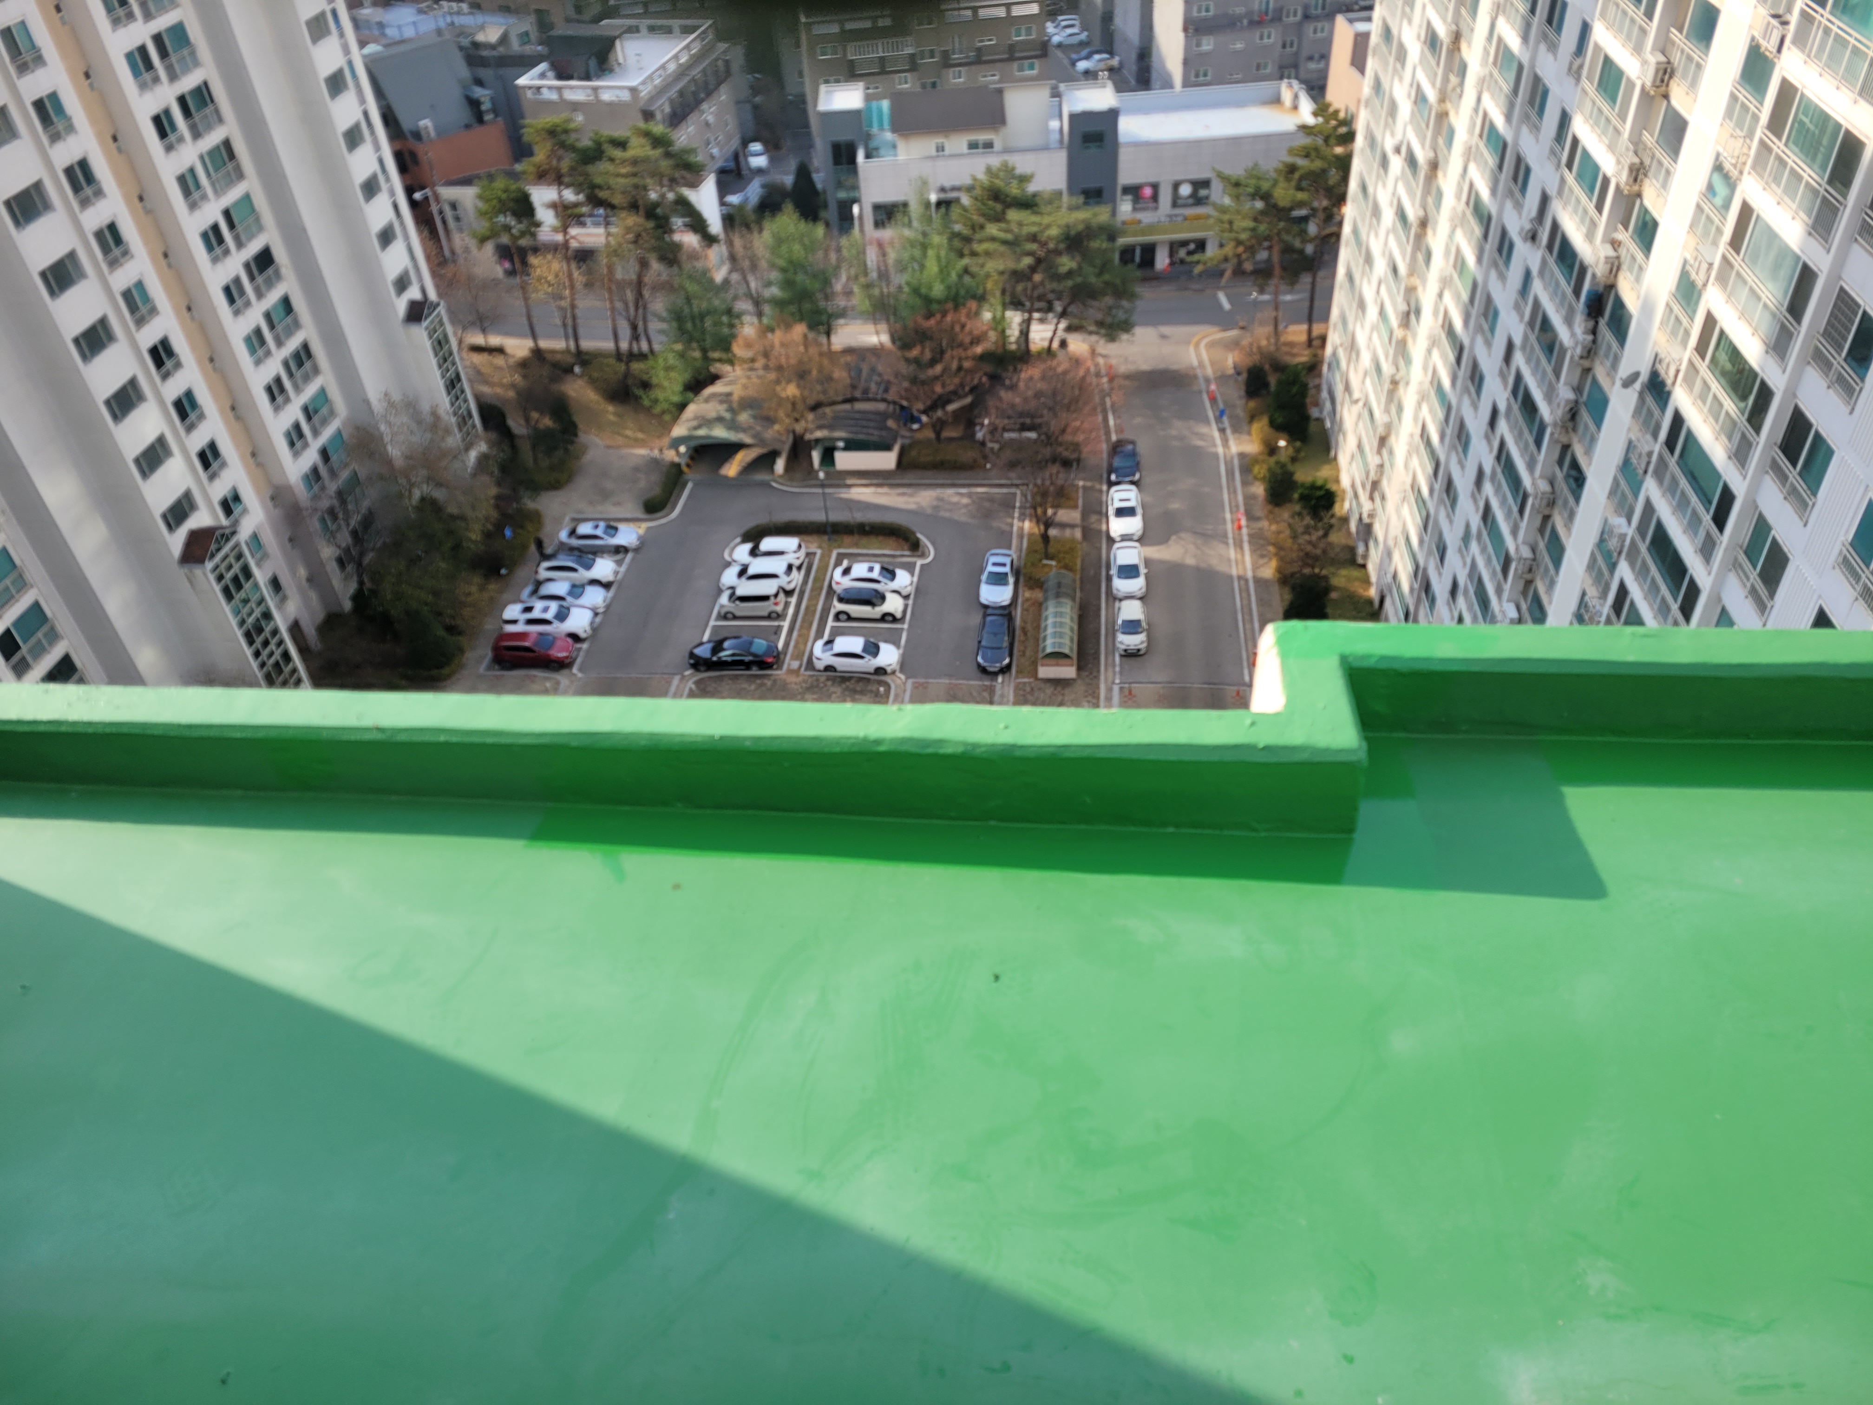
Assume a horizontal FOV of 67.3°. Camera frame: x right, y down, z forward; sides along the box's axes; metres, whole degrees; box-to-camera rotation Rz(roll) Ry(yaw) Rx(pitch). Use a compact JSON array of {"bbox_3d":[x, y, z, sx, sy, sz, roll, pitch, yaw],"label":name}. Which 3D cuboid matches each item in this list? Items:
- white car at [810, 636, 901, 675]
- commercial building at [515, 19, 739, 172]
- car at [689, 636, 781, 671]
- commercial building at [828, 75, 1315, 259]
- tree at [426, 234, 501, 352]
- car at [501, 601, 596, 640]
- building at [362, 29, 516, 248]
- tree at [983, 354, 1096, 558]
[{"bbox_3d":[-4.295,-2.560,74.393,4.650,1.450,1.830,1,41,6],"label":"white car"},{"bbox_3d":[-24.954,-48.479,119.644,11.600,13.300,16.500,6,42,12],"label":"commercial building"},{"bbox_3d":[-10.905,-2.756,75.642,4.870,1.470,1.850,1,41,7],"label":"car"},{"bbox_3d":[9.128,-41.523,109.376,35.200,12.300,11.500,-4,41,1],"label":"commercial building"},{"bbox_3d":[-34.467,-30.078,103.745,5.300,8.800,5.300,1,41,7],"label":"tree"},{"bbox_3d":[-21.751,-4.652,78.640,4.980,1.770,1.950,1,41,7],"label":"car"},{"bbox_3d":[-41.918,-47.405,120.186,8.700,13.000,13.000,-27,46,-24],"label":"building"},{"bbox_3d":[6.000,-13.035,77.923,6.600,11.300,6.600,1,41,6],"label":"tree"}]

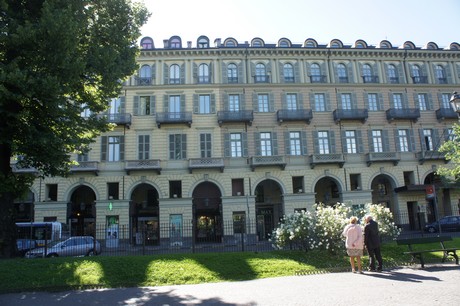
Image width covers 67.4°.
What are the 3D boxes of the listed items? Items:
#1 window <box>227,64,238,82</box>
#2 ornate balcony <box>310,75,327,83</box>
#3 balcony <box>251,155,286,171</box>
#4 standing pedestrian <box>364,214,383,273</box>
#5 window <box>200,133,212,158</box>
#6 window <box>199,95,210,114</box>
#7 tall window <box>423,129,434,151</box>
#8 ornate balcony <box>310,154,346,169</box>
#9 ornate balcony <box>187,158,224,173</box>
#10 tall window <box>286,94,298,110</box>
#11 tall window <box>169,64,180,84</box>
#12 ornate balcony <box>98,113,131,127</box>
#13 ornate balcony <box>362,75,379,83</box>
[{"bbox_3d":[0.288,-9.267,39.680,1.350,2.500,0.250,-2,-13,-5],"label":"window"},{"bbox_3d":[9.620,-7.997,37.426,1.760,0.950,0.500,-2,-12,-4],"label":"ornate balcony"},{"bbox_3d":[3.826,1.105,34.151,3.400,1.365,1.050,-2,-11,-5],"label":"balcony"},{"bbox_3d":[4.346,2.745,10.455,0.500,1.690,0.380,0,-13,-14],"label":"standing pedestrian"},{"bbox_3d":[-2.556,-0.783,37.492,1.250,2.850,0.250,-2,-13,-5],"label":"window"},{"bbox_3d":[-2.533,-5.008,35.486,1.100,2.060,0.250,-2,-12,-4],"label":"window"},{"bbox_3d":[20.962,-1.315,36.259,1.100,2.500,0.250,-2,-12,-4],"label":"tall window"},{"bbox_3d":[10.708,0.933,37.855,3.600,1.400,0.900,-2,-13,-5],"label":"ornate balcony"},{"bbox_3d":[-2.244,1.303,33.636,3.454,1.342,1.050,-2,-11,-5],"label":"ornate balcony"},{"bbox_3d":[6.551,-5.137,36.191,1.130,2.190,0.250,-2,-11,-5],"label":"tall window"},{"bbox_3d":[-5.717,-8.186,35.850,1.132,2.278,0.250,-2,-11,-5],"label":"tall window"},{"bbox_3d":[-11.629,-3.320,34.890,3.350,1.180,1.000,-2,-11,-5],"label":"ornate balcony"},{"bbox_3d":[15.216,-7.850,37.137,1.600,0.821,0.500,-2,-11,-5],"label":"ornate balcony"}]

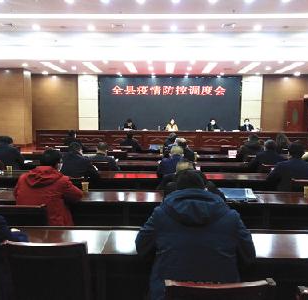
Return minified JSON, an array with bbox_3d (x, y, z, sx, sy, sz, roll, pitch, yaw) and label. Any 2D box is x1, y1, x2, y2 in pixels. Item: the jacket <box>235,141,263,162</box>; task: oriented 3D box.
[{"bbox_3d":[2.110,0.117,6.350,0.550,0.660,0.420,1,5,3],"label":"jacket"}]

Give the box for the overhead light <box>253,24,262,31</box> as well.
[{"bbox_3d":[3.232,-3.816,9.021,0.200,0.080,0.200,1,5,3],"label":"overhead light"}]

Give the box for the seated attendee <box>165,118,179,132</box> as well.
[{"bbox_3d":[0.673,-0.527,10.800,0.500,1.250,0.700,1,5,3],"label":"seated attendee"}]

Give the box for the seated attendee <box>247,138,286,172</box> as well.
[{"bbox_3d":[1.988,0.446,5.150,0.580,1.250,0.750,1,5,3],"label":"seated attendee"}]

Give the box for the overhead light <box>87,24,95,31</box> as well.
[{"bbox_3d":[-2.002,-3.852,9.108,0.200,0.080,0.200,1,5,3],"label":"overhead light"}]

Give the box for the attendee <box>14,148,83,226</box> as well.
[{"bbox_3d":[-0.983,0.658,2.795,0.540,1.330,0.800,2,6,10],"label":"attendee"}]

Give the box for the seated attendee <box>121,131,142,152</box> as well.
[{"bbox_3d":[-0.597,0.169,7.500,0.560,1.290,0.750,1,6,2],"label":"seated attendee"}]

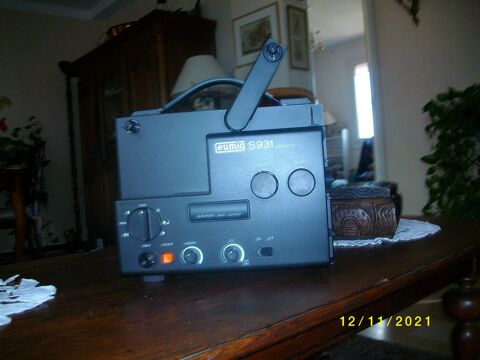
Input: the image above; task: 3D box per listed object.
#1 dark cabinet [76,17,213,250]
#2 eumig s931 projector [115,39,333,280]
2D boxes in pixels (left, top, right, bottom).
[{"bbox_3d":[-0.925,-0.310,4.299,0.564,2.000,1.729,-4,0,-41],"label":"dark cabinet"},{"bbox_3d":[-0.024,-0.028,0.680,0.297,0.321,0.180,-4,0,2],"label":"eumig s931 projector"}]

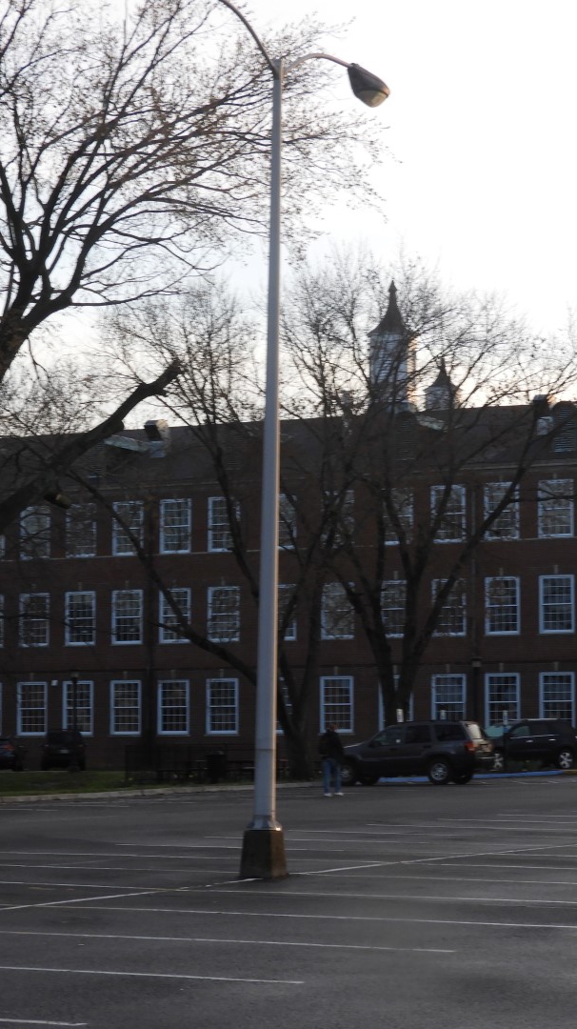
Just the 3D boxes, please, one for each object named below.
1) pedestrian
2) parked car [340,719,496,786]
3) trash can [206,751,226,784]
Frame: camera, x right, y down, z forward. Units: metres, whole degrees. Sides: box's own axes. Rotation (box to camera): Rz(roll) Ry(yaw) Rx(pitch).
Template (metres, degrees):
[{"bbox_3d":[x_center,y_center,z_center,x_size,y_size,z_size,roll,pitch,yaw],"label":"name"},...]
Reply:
[{"bbox_3d":[0.996,5.609,63.755,0.380,1.730,0.560,-4,-7,35],"label":"pedestrian"},{"bbox_3d":[3.223,6.346,74.232,4.610,1.770,1.860,-3,-6,25],"label":"parked car"},{"bbox_3d":[-1.830,6.391,70.210,0.550,0.830,0.550,0,-5,0],"label":"trash can"}]

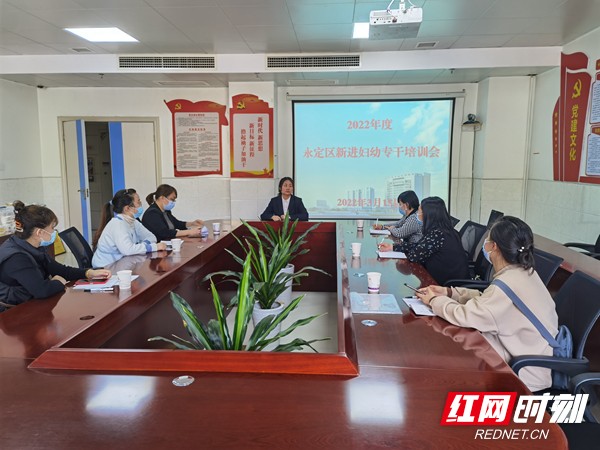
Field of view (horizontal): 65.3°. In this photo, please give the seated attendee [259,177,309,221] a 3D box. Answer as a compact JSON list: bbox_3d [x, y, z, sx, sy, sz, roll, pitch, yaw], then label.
[{"bbox_3d":[-0.197,0.059,5.500,0.540,1.230,0.680,1,7,4],"label":"seated attendee"}]

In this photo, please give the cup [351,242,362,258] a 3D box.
[{"bbox_3d":[0.412,0.169,3.401,0.072,0.085,0.072,0,8,0],"label":"cup"}]

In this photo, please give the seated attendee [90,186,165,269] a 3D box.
[{"bbox_3d":[-1.258,0.342,3.480,0.680,1.230,0.500,0,8,-4],"label":"seated attendee"}]

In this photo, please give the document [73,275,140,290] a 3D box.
[{"bbox_3d":[-1.043,0.308,2.559,0.217,0.008,0.302,1,7,4],"label":"document"}]

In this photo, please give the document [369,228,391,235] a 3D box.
[{"bbox_3d":[0.754,0.071,4.404,0.185,0.015,0.240,1,8,4],"label":"document"}]

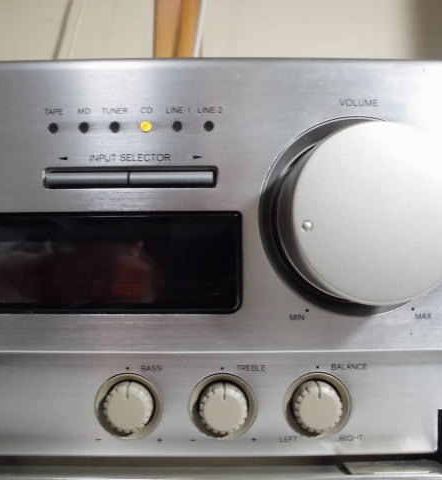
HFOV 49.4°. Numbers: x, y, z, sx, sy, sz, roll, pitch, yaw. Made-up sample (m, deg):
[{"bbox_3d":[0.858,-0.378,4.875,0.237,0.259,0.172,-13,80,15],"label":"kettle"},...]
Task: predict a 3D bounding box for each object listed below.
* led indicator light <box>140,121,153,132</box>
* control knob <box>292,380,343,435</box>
[{"bbox_3d":[-0.022,-0.033,0.141,0.003,0.003,0.002,-1,-1,1],"label":"led indicator light"},{"bbox_3d":[0.030,0.051,0.149,0.015,0.015,0.008,-1,-1,1],"label":"control knob"}]

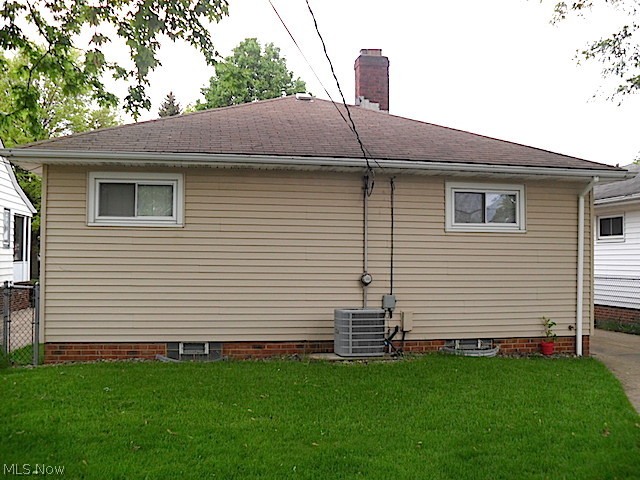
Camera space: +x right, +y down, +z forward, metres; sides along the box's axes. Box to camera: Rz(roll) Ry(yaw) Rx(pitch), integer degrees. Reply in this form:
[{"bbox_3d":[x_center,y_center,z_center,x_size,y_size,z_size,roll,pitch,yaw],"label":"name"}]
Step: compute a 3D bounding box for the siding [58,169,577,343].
[{"bbox_3d":[0.252,0.249,9.644,8.284,2.427,0.176,1,-2,-10],"label":"siding"}]

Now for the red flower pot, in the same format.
[{"bbox_3d":[3.510,1.677,9.967,0.208,0.191,0.208,1,-2,0],"label":"red flower pot"}]

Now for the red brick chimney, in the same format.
[{"bbox_3d":[1.069,-3.230,13.230,0.608,1.303,0.431,1,-2,-10],"label":"red brick chimney"}]

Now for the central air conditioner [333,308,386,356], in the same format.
[{"bbox_3d":[0.583,1.320,9.232,0.637,0.637,0.608,1,-2,-10],"label":"central air conditioner"}]

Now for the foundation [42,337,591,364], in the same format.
[{"bbox_3d":[0.238,1.612,9.649,8.150,0.300,0.216,1,-2,-10],"label":"foundation"}]

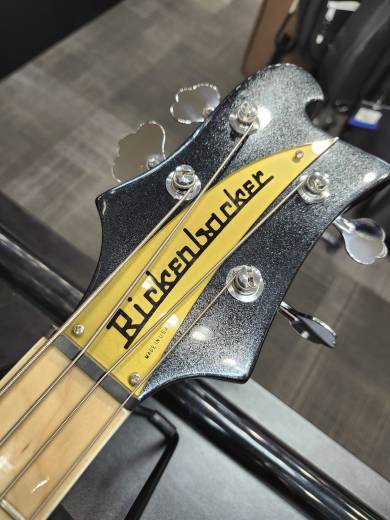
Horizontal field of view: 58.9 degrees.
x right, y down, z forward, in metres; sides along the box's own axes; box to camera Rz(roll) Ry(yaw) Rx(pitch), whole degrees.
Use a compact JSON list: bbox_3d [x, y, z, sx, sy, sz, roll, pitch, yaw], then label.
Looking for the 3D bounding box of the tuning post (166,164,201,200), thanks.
[{"bbox_3d":[-0.005,-0.039,0.166,0.018,0.009,0.018,3,71,-8],"label":"tuning post"}]

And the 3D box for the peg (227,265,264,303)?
[{"bbox_3d":[0.024,0.009,0.154,0.018,0.009,0.018,3,71,-8],"label":"peg"}]

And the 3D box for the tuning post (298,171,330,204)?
[{"bbox_3d":[0.064,-0.039,0.178,0.018,0.009,0.018,3,71,-8],"label":"tuning post"}]

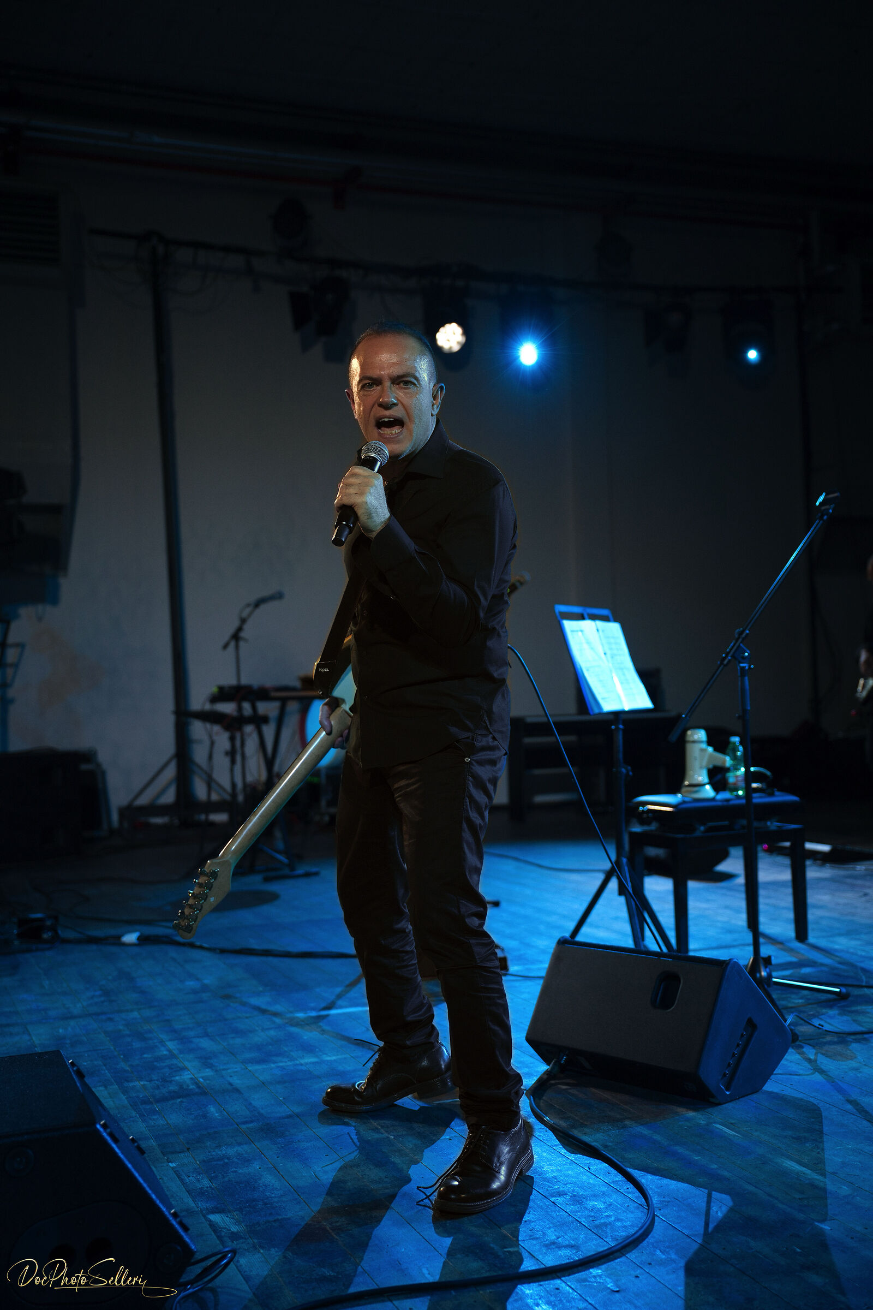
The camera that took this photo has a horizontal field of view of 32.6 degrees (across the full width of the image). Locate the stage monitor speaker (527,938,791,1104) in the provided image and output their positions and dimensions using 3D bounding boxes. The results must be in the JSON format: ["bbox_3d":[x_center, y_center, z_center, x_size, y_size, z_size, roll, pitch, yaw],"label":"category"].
[{"bbox_3d":[0.516,0.840,3.534,0.351,0.314,0.519,-2,-1,-43],"label":"stage monitor speaker"}]

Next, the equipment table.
[{"bbox_3d":[0.974,0.729,5.163,0.520,0.530,0.340,-2,-1,-22],"label":"equipment table"}]

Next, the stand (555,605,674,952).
[{"bbox_3d":[0.547,0.424,4.546,0.430,1.170,0.500,-3,-1,33],"label":"stand"}]

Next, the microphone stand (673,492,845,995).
[{"bbox_3d":[0.876,0.267,4.087,0.560,1.440,0.540,-2,-1,6],"label":"microphone stand"}]

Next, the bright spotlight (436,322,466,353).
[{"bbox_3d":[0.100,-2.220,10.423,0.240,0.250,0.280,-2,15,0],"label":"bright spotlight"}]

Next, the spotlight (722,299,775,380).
[{"bbox_3d":[2.349,-2.375,11.223,0.380,0.550,0.360,-2,15,-3],"label":"spotlight"}]

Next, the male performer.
[{"bbox_3d":[-0.053,0.192,2.968,0.600,1.650,0.600,-3,-1,41],"label":"male performer"}]

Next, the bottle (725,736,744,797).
[{"bbox_3d":[1.031,0.382,5.166,0.066,0.210,0.066,-2,-1,0],"label":"bottle"}]

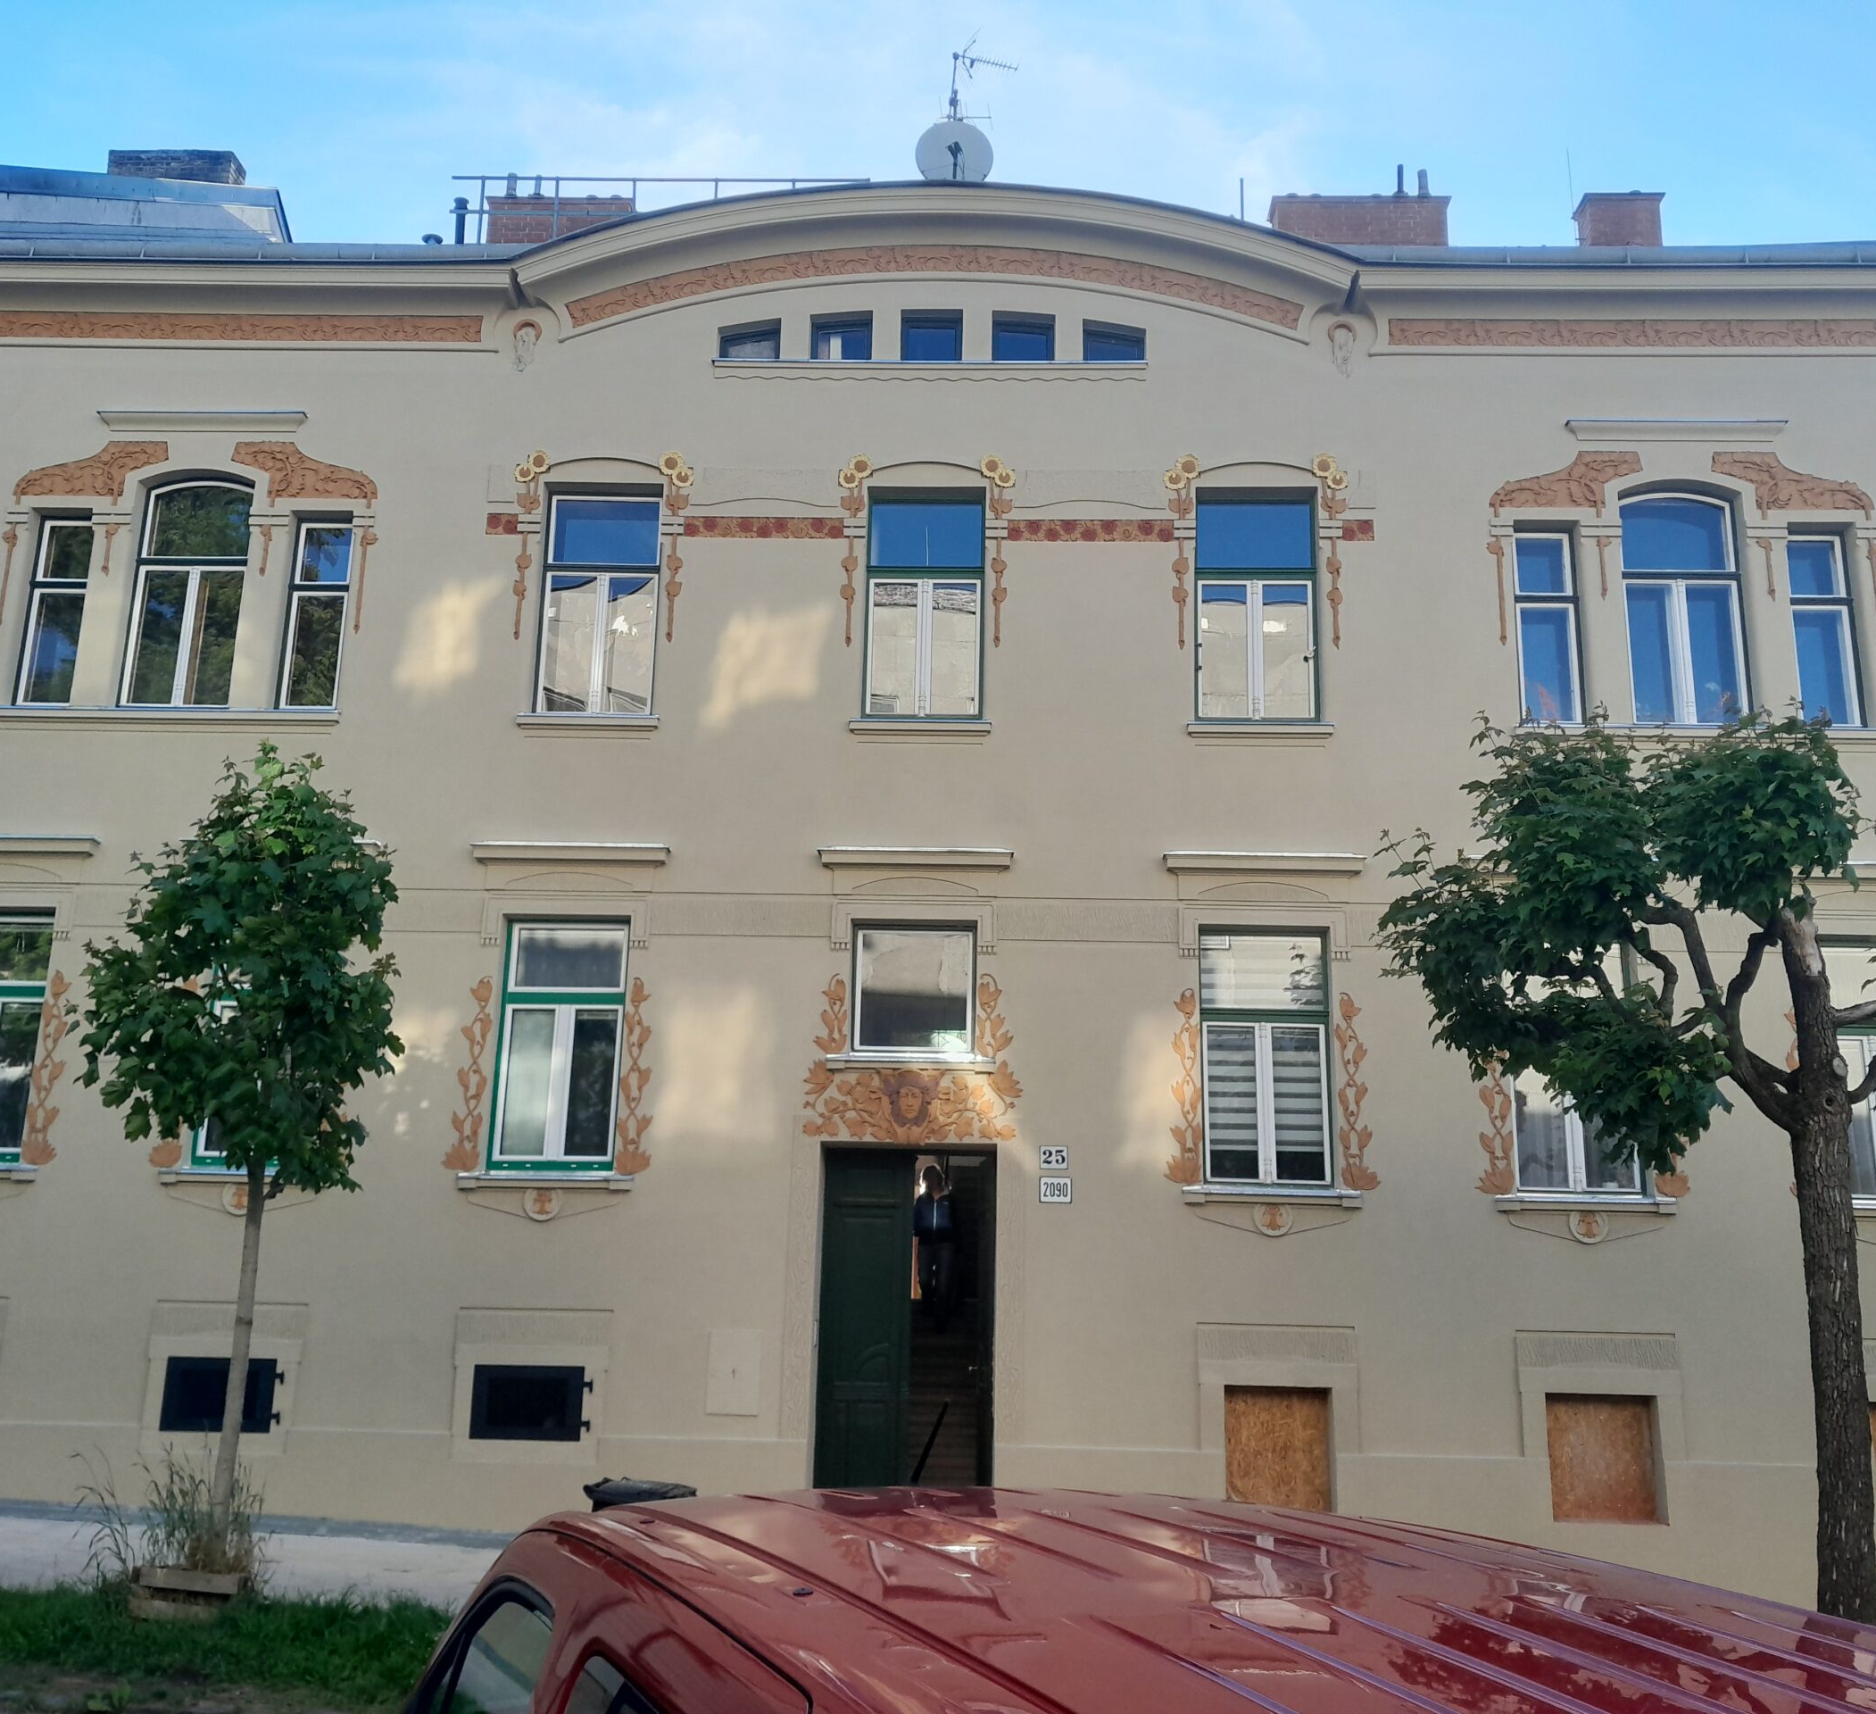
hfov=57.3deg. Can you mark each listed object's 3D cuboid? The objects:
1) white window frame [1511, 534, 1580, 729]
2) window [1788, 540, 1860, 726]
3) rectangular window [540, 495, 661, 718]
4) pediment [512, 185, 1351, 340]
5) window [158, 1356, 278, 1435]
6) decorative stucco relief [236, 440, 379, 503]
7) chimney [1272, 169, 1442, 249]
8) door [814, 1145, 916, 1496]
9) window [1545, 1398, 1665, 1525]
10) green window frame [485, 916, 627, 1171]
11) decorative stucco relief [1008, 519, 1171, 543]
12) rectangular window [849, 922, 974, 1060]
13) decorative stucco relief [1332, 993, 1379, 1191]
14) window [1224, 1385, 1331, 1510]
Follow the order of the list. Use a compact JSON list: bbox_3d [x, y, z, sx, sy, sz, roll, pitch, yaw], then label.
[{"bbox_3d":[5.549,-2.074,15.587,0.539,1.816,0.120,1,-13,2],"label":"white window frame"},{"bbox_3d":[7.798,-1.996,15.050,0.535,1.785,0.140,1,-14,2],"label":"window"},{"bbox_3d":[-3.108,-2.339,15.880,1.050,2.125,0.120,1,-13,2],"label":"rectangular window"},{"bbox_3d":[-0.070,-5.298,15.369,7.366,1.268,0.535,1,-14,2],"label":"pediment"},{"bbox_3d":[-5.754,4.308,13.756,0.900,0.567,0.090,1,-14,2],"label":"window"},{"bbox_3d":[-5.580,-3.380,15.135,1.349,0.624,0.070,1,-14,2],"label":"decorative stucco relief"},{"bbox_3d":[5.097,-7.716,20.821,2.123,1.495,0.500,1,-14,2],"label":"chimney"},{"bbox_3d":[-0.608,4.104,14.502,0.780,3.113,0.090,1,-13,2],"label":"door"},{"bbox_3d":[5.101,4.605,13.149,0.826,0.948,0.120,1,-14,2],"label":"window"},{"bbox_3d":[-3.290,1.628,14.973,1.069,2.176,0.130,1,-13,2],"label":"green window frame"},{"bbox_3d":[1.369,-2.908,15.310,1.478,0.215,0.050,1,-14,2],"label":"decorative stucco relief"},{"bbox_3d":[-0.210,1.162,14.996,1.084,1.132,0.120,1,-13,2],"label":"rectangular window"},{"bbox_3d":[3.324,1.857,13.658,0.353,1.559,0.060,1,-14,2],"label":"decorative stucco relief"},{"bbox_3d":[2.807,4.859,14.054,0.871,0.970,0.150,1,-13,2],"label":"window"}]

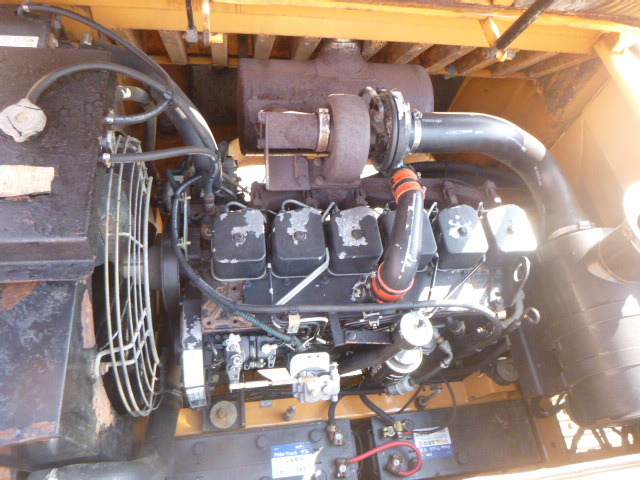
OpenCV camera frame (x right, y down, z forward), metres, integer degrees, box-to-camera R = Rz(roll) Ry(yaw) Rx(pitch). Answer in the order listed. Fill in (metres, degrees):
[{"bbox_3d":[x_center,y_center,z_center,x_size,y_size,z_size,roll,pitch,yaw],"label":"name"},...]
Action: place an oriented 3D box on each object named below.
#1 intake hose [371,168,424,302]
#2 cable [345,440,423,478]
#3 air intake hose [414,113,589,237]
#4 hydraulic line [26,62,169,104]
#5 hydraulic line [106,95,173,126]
[{"bbox_3d":[0.158,-0.012,0.945,0.115,0.160,0.255,-2,59,-13],"label":"intake hose"},{"bbox_3d":[0.164,0.558,1.165,0.187,0.045,0.085,-2,59,-13],"label":"cable"},{"bbox_3d":[0.418,-0.147,1.070,0.405,0.175,0.285,-2,59,-13],"label":"air intake hose"},{"bbox_3d":[-0.378,-0.264,0.805,0.208,0.090,0.112,-2,59,-13],"label":"hydraulic line"},{"bbox_3d":[-0.330,-0.236,0.846,0.115,0.035,0.060,-2,59,-13],"label":"hydraulic line"}]

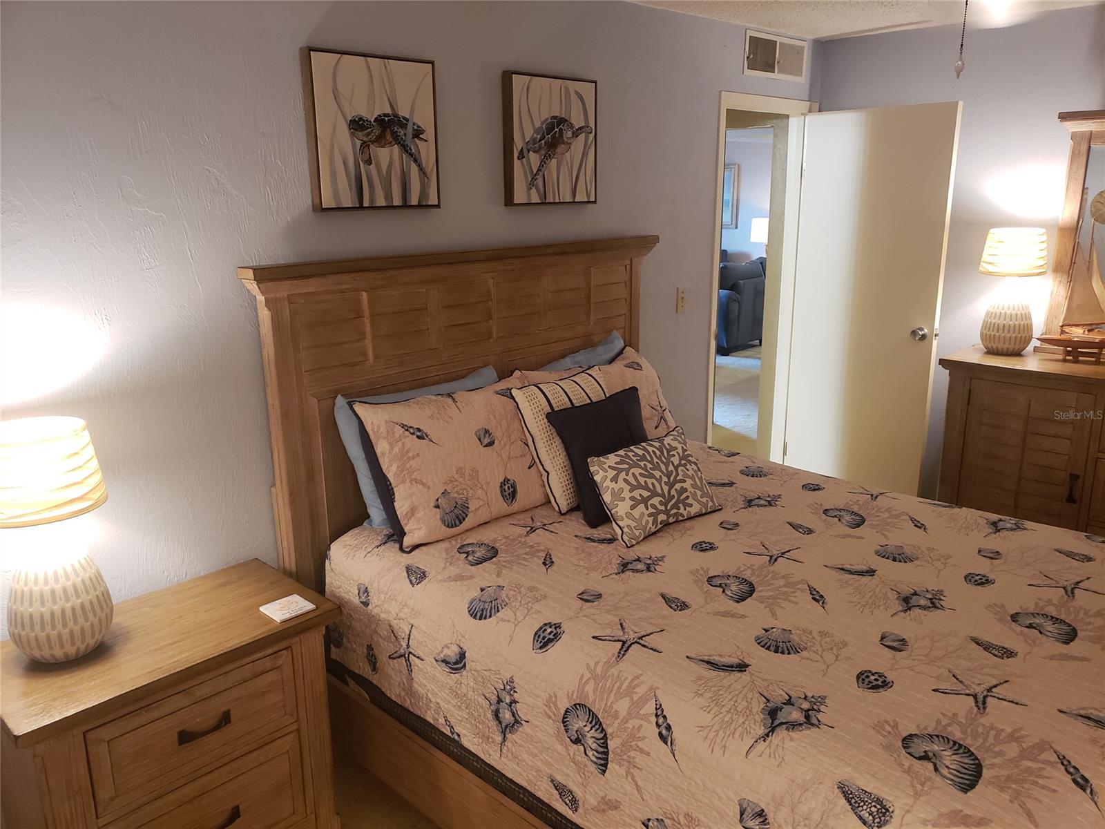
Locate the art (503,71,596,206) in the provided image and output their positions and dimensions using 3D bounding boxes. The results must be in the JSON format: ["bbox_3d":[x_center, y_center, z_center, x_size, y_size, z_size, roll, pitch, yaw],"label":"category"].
[{"bbox_3d":[0.000,-0.976,2.974,0.044,0.437,0.427,14,21,43],"label":"art"}]

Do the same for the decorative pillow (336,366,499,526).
[{"bbox_3d":[-0.367,0.084,2.628,0.588,0.394,0.140,-14,4,-41],"label":"decorative pillow"}]

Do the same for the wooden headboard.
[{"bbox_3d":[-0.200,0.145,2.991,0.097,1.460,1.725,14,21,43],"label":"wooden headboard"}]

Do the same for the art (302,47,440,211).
[{"bbox_3d":[-0.524,-0.831,2.464,0.044,0.435,0.426,14,21,43],"label":"art"}]

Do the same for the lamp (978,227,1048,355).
[{"bbox_3d":[2.018,-0.538,3.653,0.268,0.541,0.268,14,21,43],"label":"lamp"}]

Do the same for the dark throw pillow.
[{"bbox_3d":[0.199,0.122,2.570,0.416,0.363,0.120,-15,-10,-42],"label":"dark throw pillow"}]

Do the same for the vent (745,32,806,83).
[{"bbox_3d":[1.068,-1.689,3.924,0.025,0.189,0.560,14,21,43],"label":"vent"}]

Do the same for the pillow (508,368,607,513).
[{"bbox_3d":[0.094,0.067,2.700,0.421,0.413,0.120,-17,-9,-46],"label":"pillow"}]

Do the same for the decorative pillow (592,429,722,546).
[{"bbox_3d":[0.308,0.203,2.440,0.418,0.275,0.110,-15,-16,-41],"label":"decorative pillow"}]

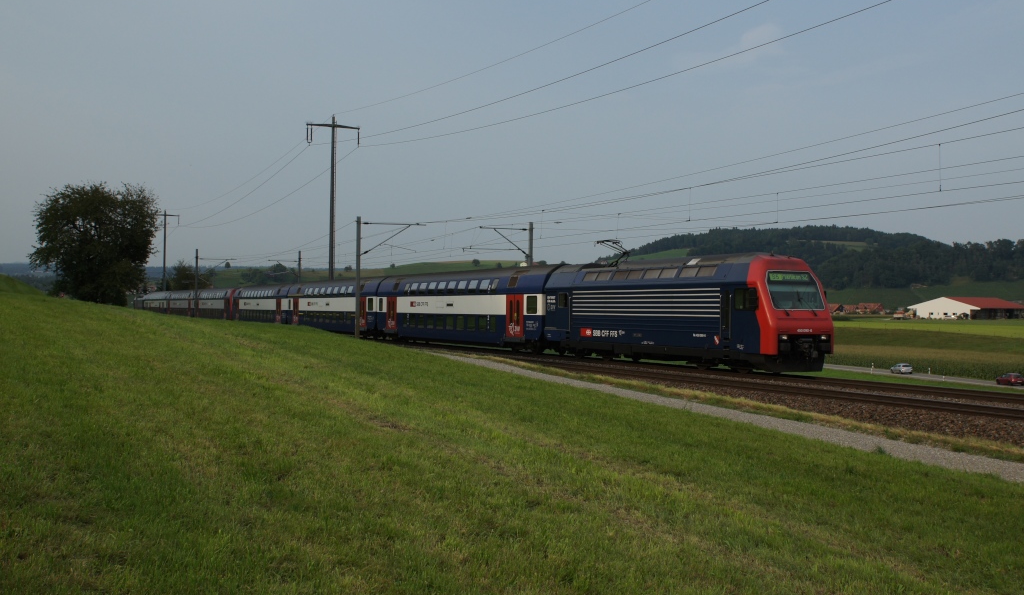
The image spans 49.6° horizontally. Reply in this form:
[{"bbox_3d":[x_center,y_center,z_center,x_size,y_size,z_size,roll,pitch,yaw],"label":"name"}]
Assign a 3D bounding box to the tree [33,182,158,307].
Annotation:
[{"bbox_3d":[-31.600,-4.000,84.000,9.300,9.600,9.000,1,-1,-20],"label":"tree"}]

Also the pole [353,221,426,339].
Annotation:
[{"bbox_3d":[-7.300,-0.950,66.900,4.400,7.600,0.400,1,-1,-25],"label":"pole"}]

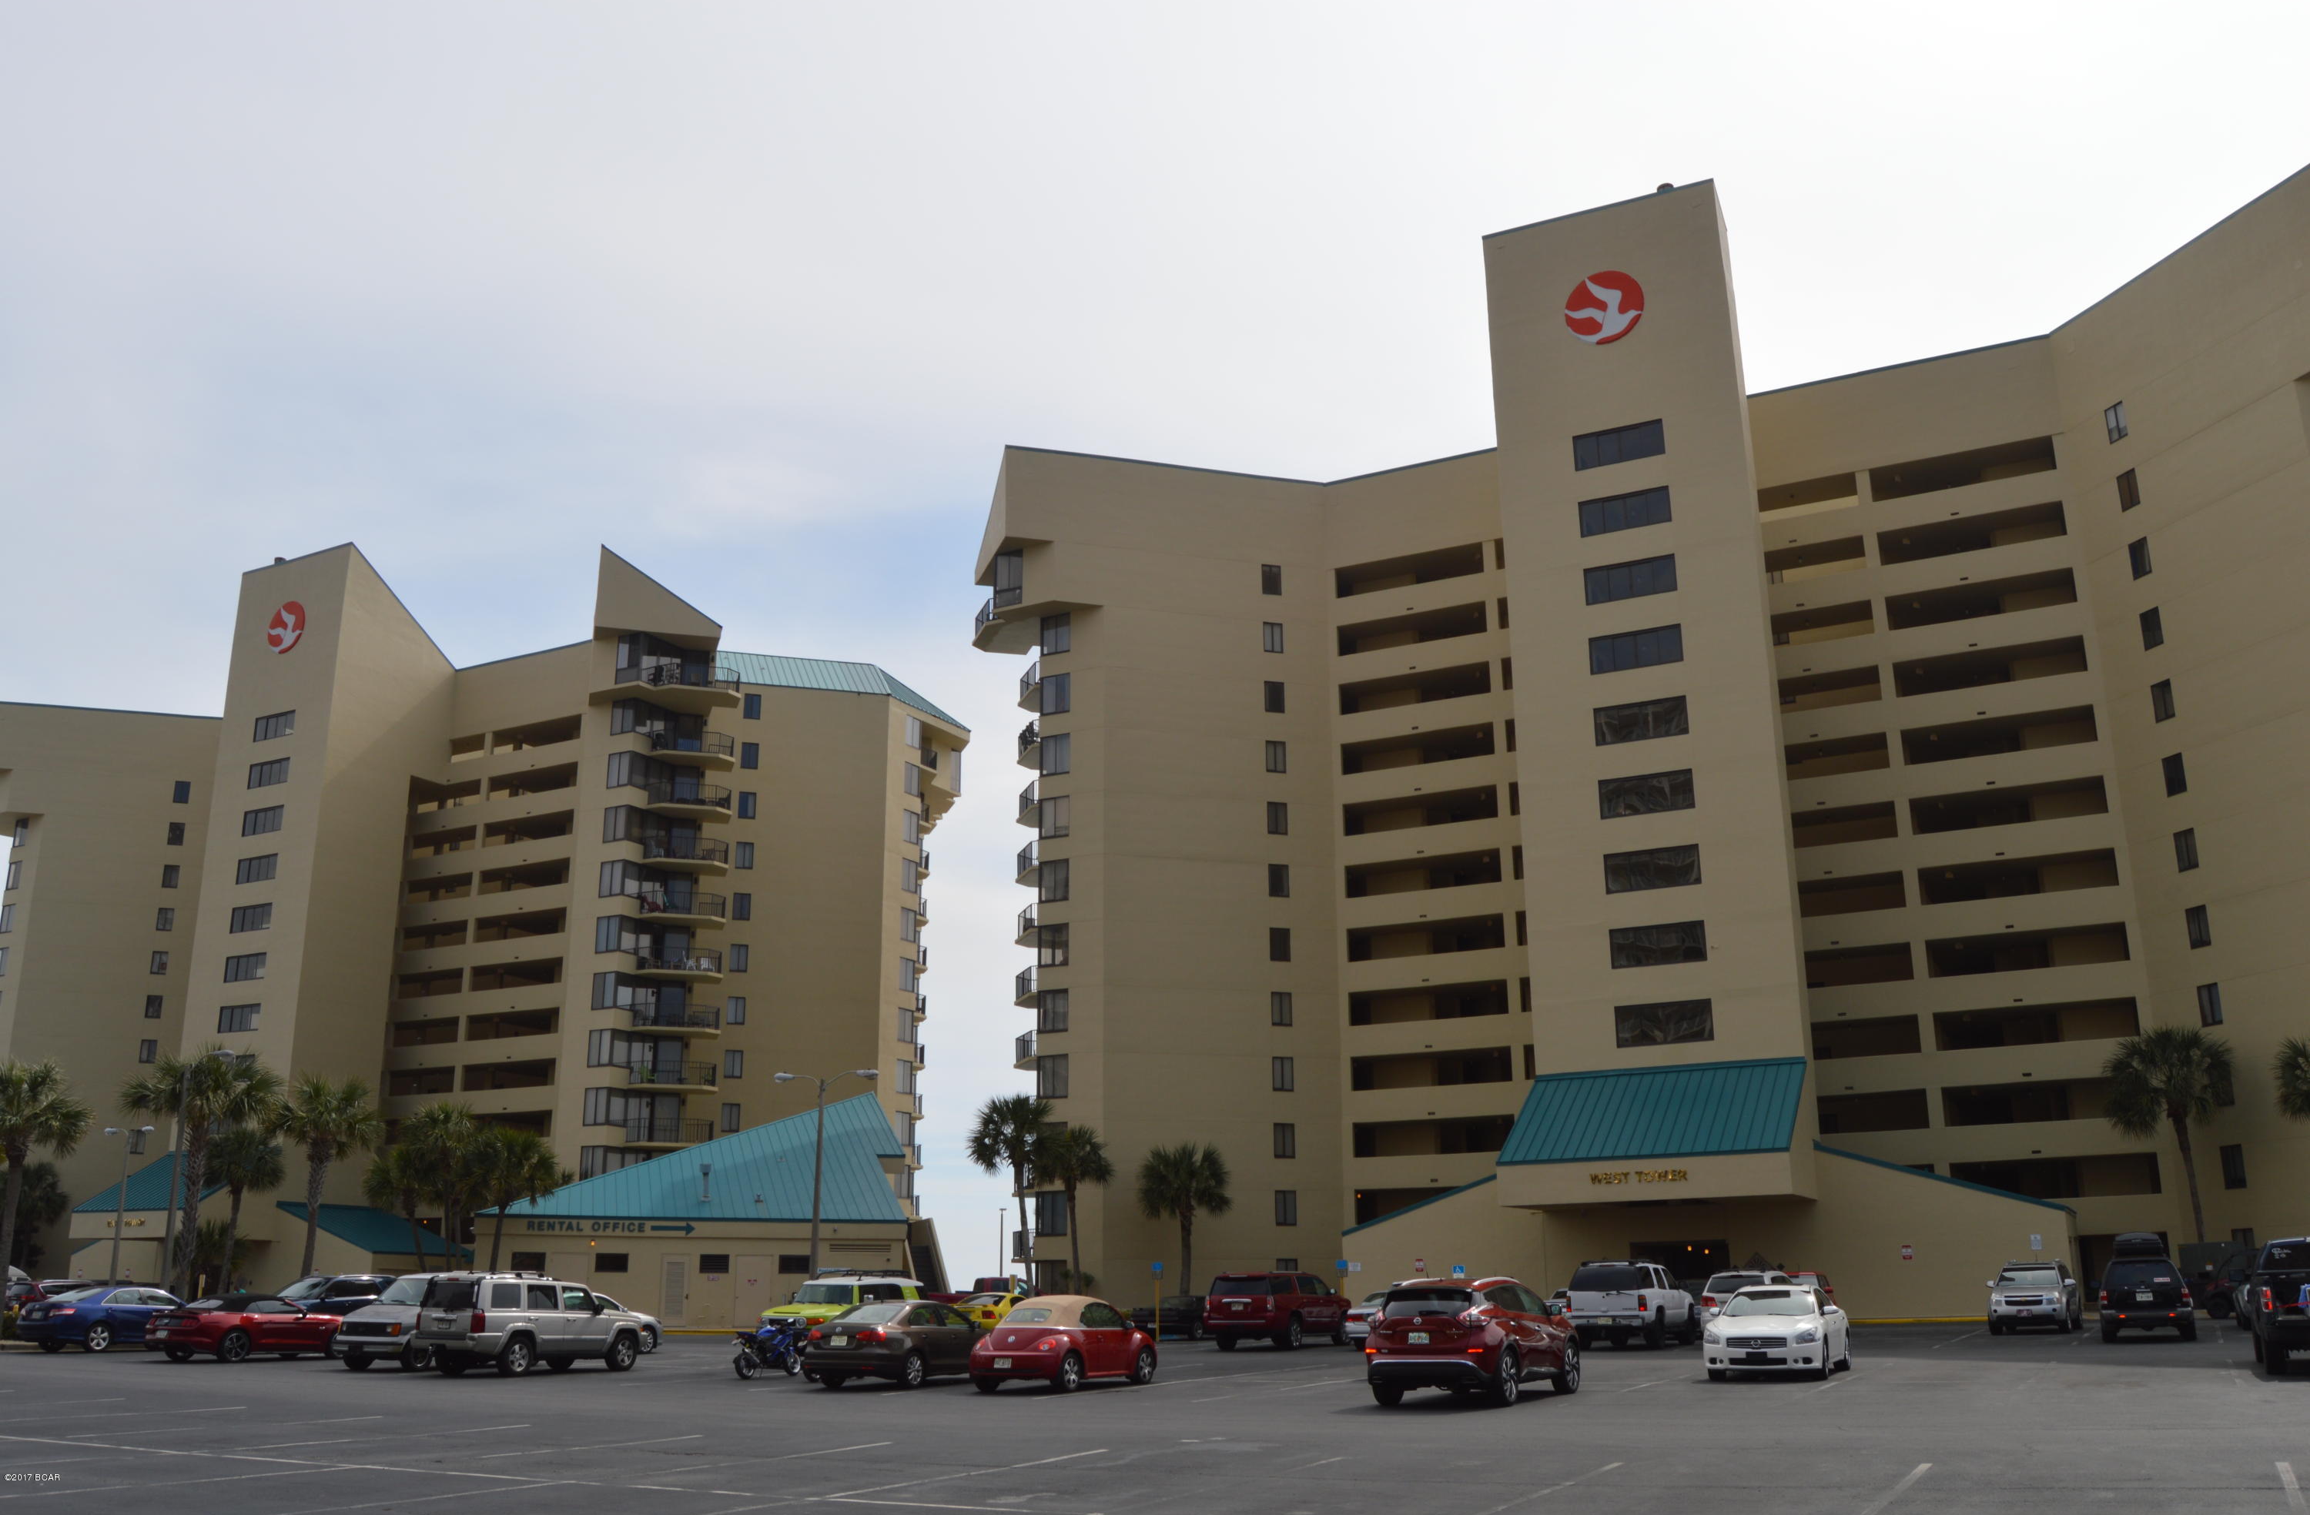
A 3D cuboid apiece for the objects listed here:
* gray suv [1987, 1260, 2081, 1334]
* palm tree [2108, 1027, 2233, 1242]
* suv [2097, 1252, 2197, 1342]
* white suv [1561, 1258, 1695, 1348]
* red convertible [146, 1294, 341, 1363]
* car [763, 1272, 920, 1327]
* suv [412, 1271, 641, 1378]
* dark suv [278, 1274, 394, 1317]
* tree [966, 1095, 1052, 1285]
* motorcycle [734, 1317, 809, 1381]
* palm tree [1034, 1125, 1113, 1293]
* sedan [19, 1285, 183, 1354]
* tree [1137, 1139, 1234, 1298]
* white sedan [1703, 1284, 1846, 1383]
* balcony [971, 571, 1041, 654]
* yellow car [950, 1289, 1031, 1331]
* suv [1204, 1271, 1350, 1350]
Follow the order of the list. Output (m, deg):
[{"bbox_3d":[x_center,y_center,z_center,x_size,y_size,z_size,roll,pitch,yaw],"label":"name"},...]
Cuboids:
[{"bbox_3d":[21.536,13.194,43.939,1.815,1.750,4.796,-10,-19,30],"label":"gray suv"},{"bbox_3d":[30.983,12.345,54.020,3.719,8.400,3.719,-1,-16,0],"label":"palm tree"},{"bbox_3d":[21.998,12.042,39.986,1.820,1.800,4.640,-9,-18,26],"label":"suv"},{"bbox_3d":[11.321,12.913,42.436,2.000,1.950,5.100,-9,-18,27],"label":"white suv"},{"bbox_3d":[-20.214,12.946,40.640,1.915,1.390,4.780,-9,-18,25],"label":"red convertible"},{"bbox_3d":[-7.036,12.746,40.779,1.905,1.830,4.670,-9,-18,25],"label":"car"},{"bbox_3d":[-11.413,10.551,33.433,1.880,1.820,4.720,-8,-18,25],"label":"suv"},{"bbox_3d":[-21.502,14.259,46.096,1.900,1.760,4.750,-6,-17,18],"label":"dark suv"},{"bbox_3d":[-5.084,15.995,63.056,3.200,8.020,3.200,0,-16,0],"label":"tree"},{"bbox_3d":[-6.981,10.744,32.842,0.720,1.130,2.030,-9,-18,26],"label":"motorcycle"},{"bbox_3d":[-2.774,16.173,62.000,2.800,6.800,2.800,-1,-16,0],"label":"palm tree"},{"bbox_3d":[-23.466,12.864,41.064,1.820,1.460,4.806,-7,-17,21],"label":"sedan"},{"bbox_3d":[0.971,16.638,62.317,3.212,6.330,3.212,-1,-16,0],"label":"tree"},{"bbox_3d":[10.480,9.618,30.104,1.860,1.468,4.840,-9,-18,26],"label":"white sedan"},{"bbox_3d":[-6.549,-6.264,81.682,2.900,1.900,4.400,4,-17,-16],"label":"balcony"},{"bbox_3d":[-3.953,15.471,49.488,1.860,1.350,4.650,-8,-18,25],"label":"yellow car"},{"bbox_3d":[3.280,14.407,46.739,2.045,1.890,5.700,-9,-18,26],"label":"suv"}]

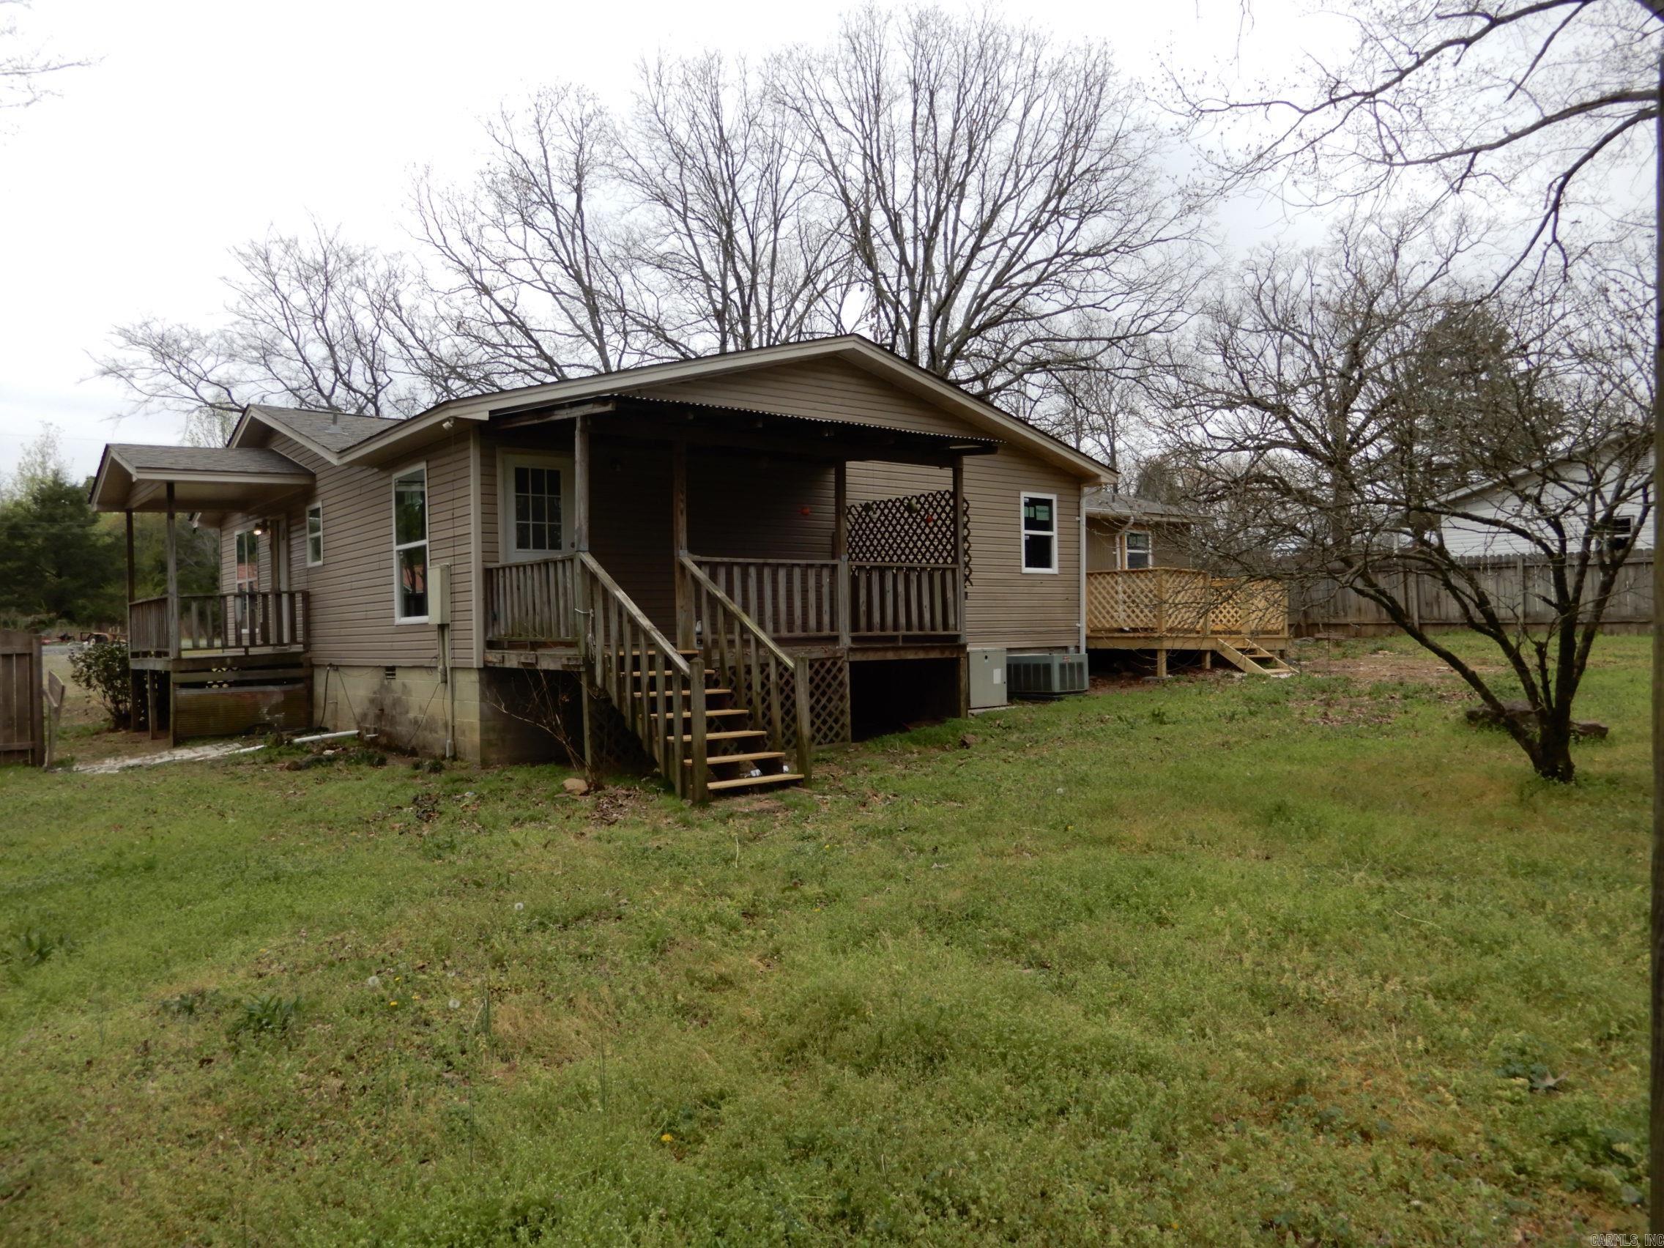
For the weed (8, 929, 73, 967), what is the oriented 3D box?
[{"bbox_3d":[-3.870,1.590,5.650,0.310,0.150,0.280,-1,0,0],"label":"weed"}]

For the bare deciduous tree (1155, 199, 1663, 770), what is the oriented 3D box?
[{"bbox_3d":[4.250,-0.830,8.150,3.900,3.950,3.600,-1,0,0],"label":"bare deciduous tree"}]

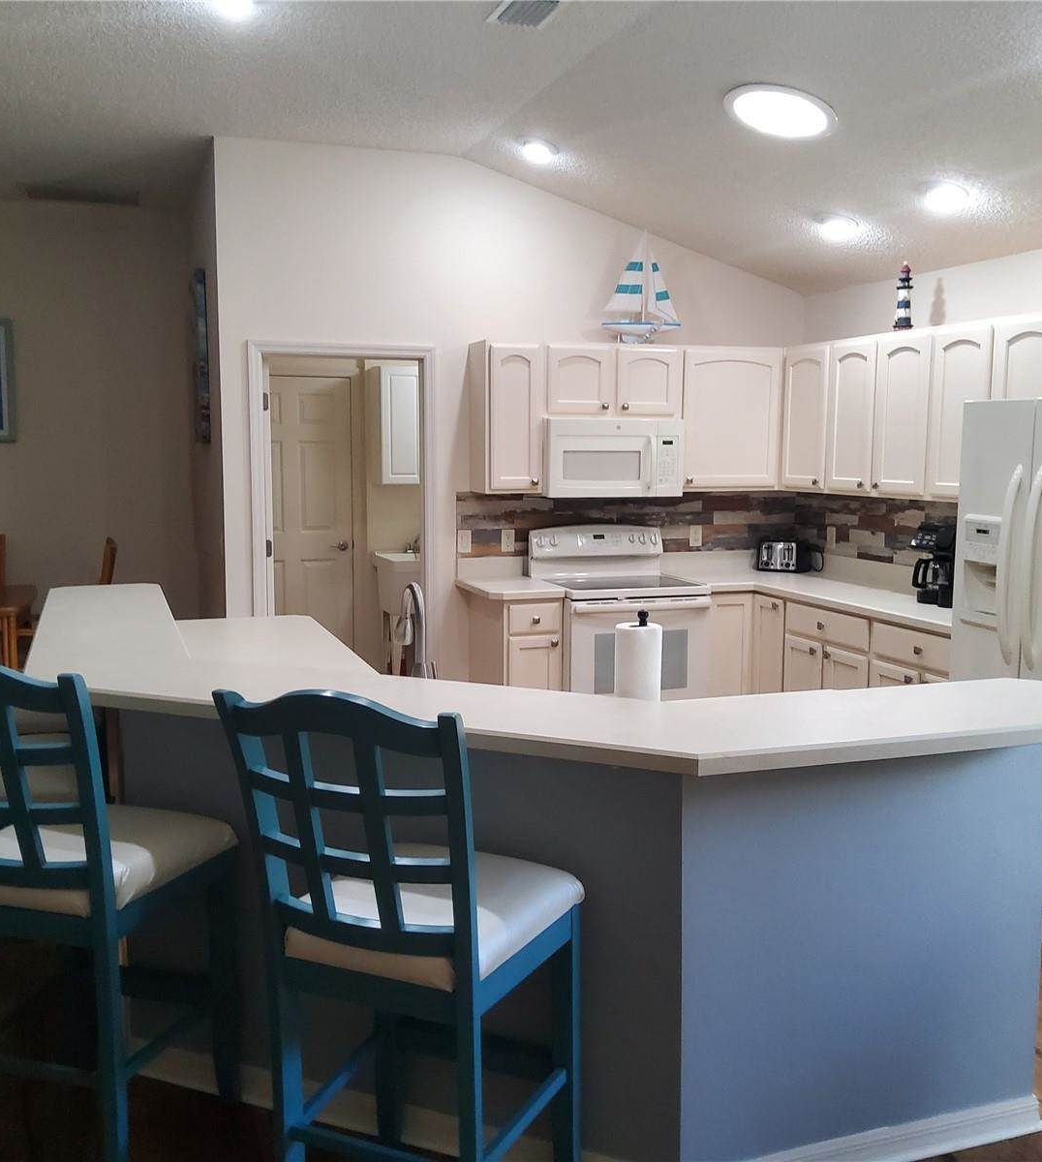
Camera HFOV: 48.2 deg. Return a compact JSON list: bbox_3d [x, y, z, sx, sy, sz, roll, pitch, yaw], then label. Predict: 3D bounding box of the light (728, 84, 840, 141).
[{"bbox_3d":[0.977,-1.751,4.394,0.449,0.040,0.449,16,1,-20],"label":"light"}]

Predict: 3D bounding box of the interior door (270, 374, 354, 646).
[{"bbox_3d":[-1.448,-0.281,7.433,0.760,2.030,0.045,-2,7,-19],"label":"interior door"}]

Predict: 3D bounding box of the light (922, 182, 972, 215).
[{"bbox_3d":[1.712,-1.536,4.689,0.200,0.050,0.200,16,1,-20],"label":"light"}]

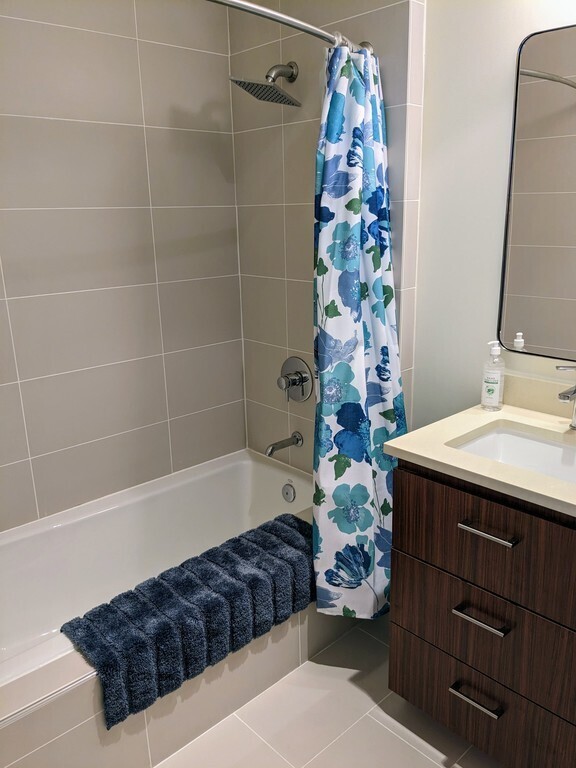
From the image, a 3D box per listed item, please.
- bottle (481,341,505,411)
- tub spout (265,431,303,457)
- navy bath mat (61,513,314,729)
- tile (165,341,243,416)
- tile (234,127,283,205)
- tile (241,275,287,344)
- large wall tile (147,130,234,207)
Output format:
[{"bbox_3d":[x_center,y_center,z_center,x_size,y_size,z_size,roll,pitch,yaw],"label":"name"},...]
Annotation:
[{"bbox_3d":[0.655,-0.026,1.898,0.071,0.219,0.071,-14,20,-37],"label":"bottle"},{"bbox_3d":[-0.024,0.272,2.659,0.200,0.068,0.070,-15,21,-40],"label":"tub spout"},{"bbox_3d":[-0.246,0.712,1.958,0.917,0.230,0.290,-15,21,-40],"label":"navy bath mat"},{"bbox_3d":[-0.379,-0.027,2.776,0.434,0.302,0.012,-15,21,-40],"label":"tile"},{"bbox_3d":[-0.120,-0.916,2.546,0.012,0.302,0.320,-15,21,-40],"label":"tile"},{"bbox_3d":[-0.107,-0.332,2.715,0.012,0.302,0.320,-15,21,-40],"label":"tile"},{"bbox_3d":[-0.400,-0.907,2.535,0.438,0.305,0.010,-15,21,-40],"label":"large wall tile"}]

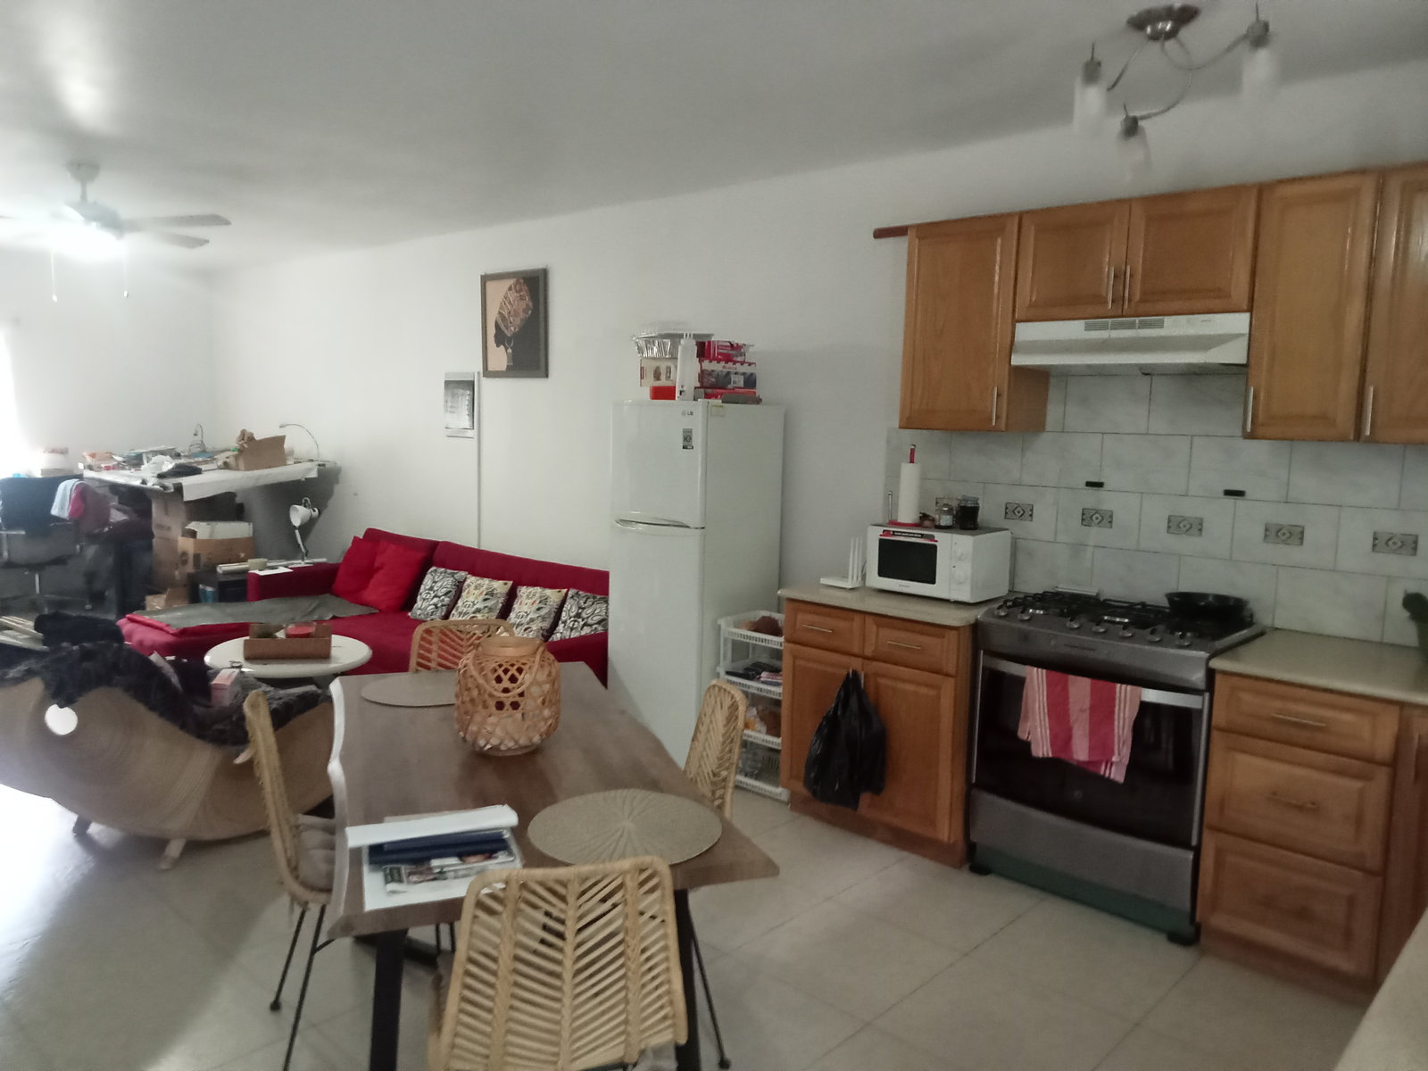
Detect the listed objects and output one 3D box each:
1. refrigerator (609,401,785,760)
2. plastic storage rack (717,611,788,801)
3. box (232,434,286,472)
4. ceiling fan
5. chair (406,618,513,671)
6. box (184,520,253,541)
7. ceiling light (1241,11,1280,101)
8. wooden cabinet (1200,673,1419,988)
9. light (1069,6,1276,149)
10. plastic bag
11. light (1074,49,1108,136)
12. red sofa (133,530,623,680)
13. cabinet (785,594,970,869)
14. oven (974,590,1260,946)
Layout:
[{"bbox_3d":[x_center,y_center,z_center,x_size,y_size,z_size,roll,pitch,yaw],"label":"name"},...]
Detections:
[{"bbox_3d":[-0.086,0.203,5.099,0.545,1.580,0.560,7,8,43],"label":"refrigerator"},{"bbox_3d":[0.264,0.710,4.893,0.400,0.705,0.290,6,9,42],"label":"plastic storage rack"},{"bbox_3d":[-2.954,-0.533,7.476,0.210,0.217,0.276,6,9,42],"label":"box"},{"bbox_3d":[-2.848,-1.469,5.230,1.320,0.410,1.320,-5,9,-45],"label":"ceiling fan"},{"bbox_3d":[-0.729,0.723,3.487,0.460,0.860,0.570,-1,6,-17],"label":"chair"},{"bbox_3d":[-3.096,-0.017,7.191,0.250,0.125,0.340,6,9,42],"label":"box"},{"bbox_3d":[1.231,-1.073,2.599,0.090,0.196,0.090,6,9,42],"label":"ceiling light"},{"bbox_3d":[1.806,0.805,3.368,0.600,0.820,0.490,-5,9,-45],"label":"wooden cabinet"},{"bbox_3d":[1.194,-1.179,3.002,0.570,0.370,0.550,-5,9,-45],"label":"light"},{"bbox_3d":[0.475,0.735,4.219,0.300,0.490,0.170,6,9,42],"label":"plastic bag"},{"bbox_3d":[0.963,-1.131,2.950,0.088,0.220,0.088,-5,9,-45],"label":"light"},{"bbox_3d":[-1.644,0.539,5.926,2.880,0.780,1.670,6,9,42],"label":"red sofa"},{"bbox_3d":[0.761,0.691,4.482,0.810,0.845,0.590,6,9,42],"label":"cabinet"},{"bbox_3d":[1.341,0.705,3.806,0.630,0.910,0.760,-5,9,-45],"label":"oven"}]

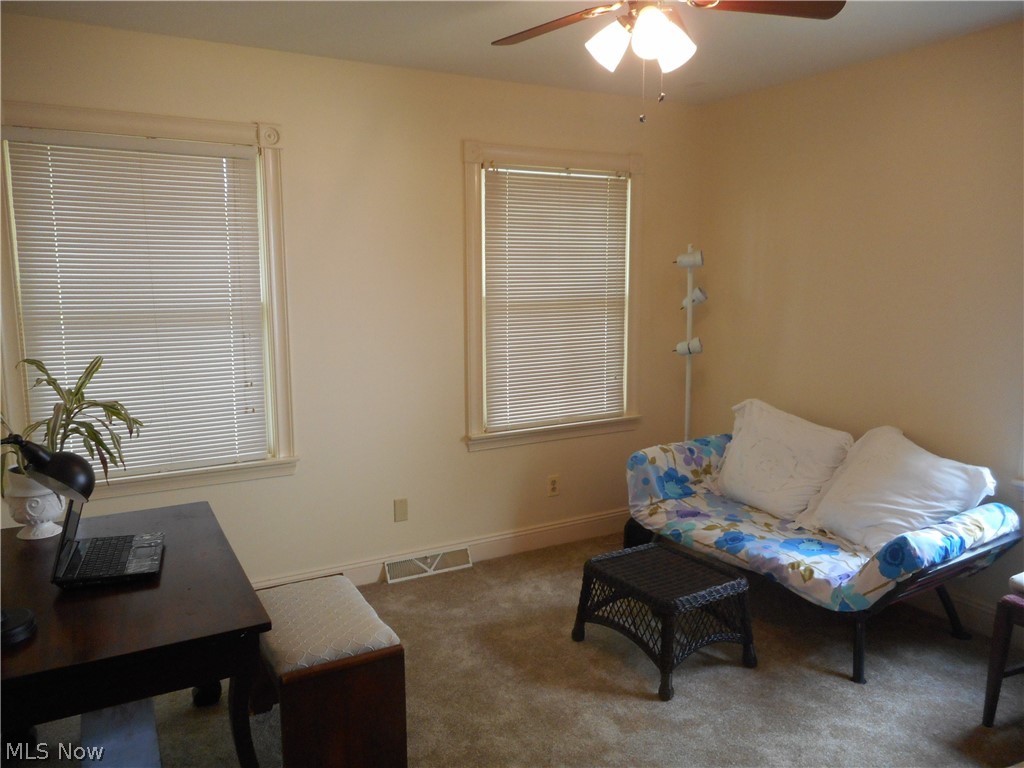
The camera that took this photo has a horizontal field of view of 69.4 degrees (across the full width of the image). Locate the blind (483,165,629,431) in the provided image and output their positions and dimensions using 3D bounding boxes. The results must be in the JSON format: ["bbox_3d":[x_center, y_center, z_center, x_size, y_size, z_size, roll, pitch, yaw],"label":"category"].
[{"bbox_3d":[0.253,-0.446,3.914,0.875,1.326,0.045,-5,10,-28],"label":"blind"}]

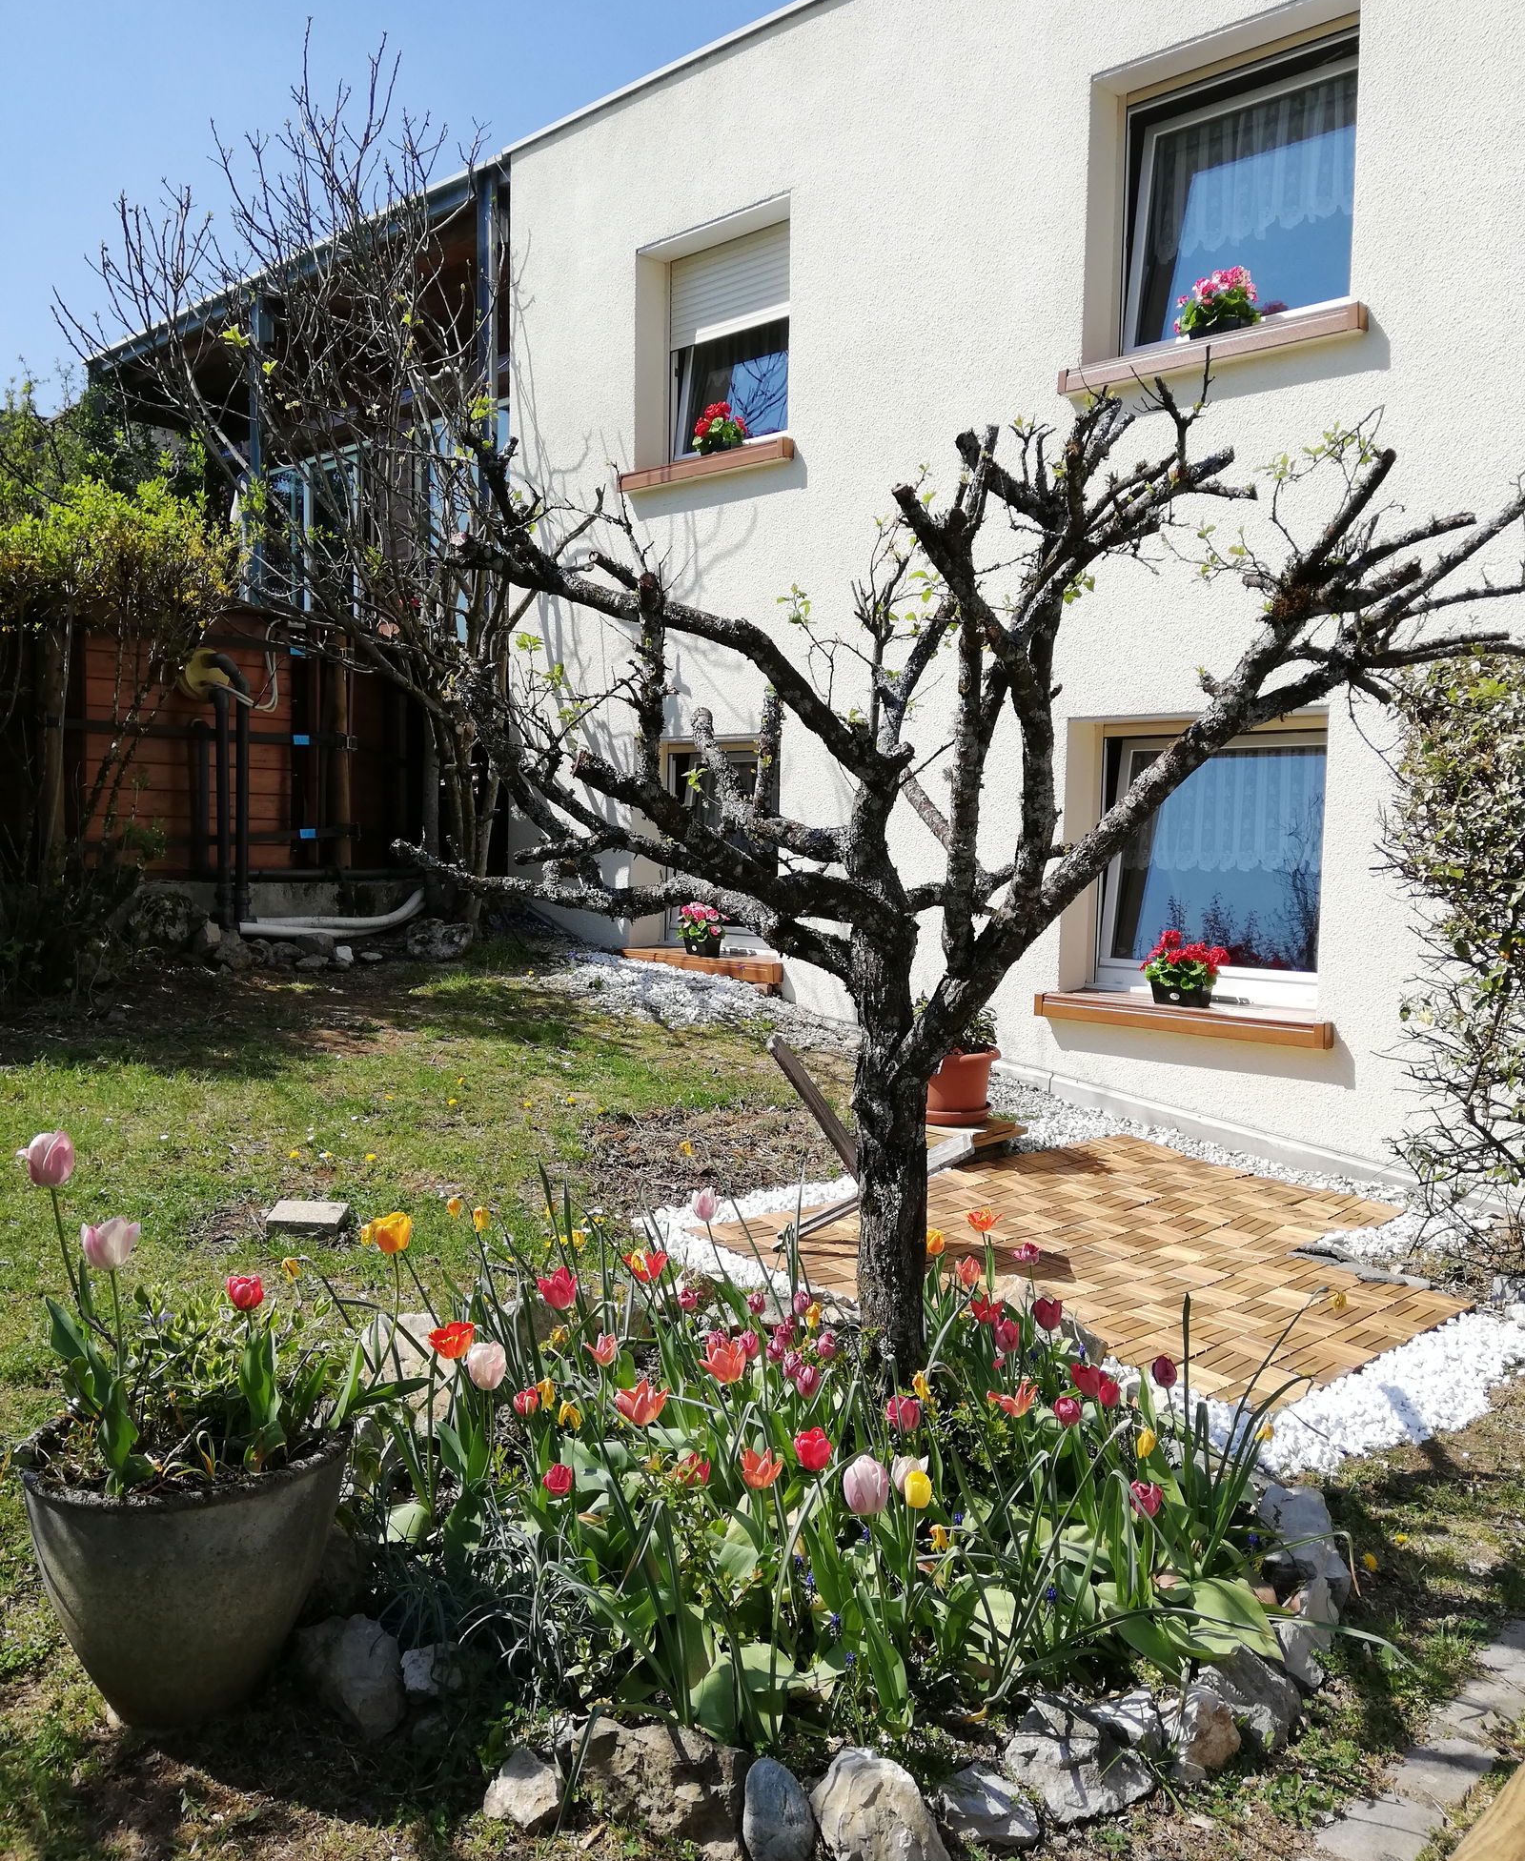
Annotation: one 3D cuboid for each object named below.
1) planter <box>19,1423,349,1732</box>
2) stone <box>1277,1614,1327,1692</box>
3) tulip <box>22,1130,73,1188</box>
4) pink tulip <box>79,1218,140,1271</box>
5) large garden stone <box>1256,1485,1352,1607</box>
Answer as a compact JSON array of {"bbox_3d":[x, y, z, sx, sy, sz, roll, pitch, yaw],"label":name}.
[{"bbox_3d":[-0.892,0.998,2.400,0.492,0.413,0.492,-1,4,-21],"label":"planter"},{"bbox_3d":[0.890,1.194,2.524,0.065,0.110,0.108,4,5,43],"label":"stone"},{"bbox_3d":[-1.123,0.360,2.400,0.078,0.085,0.075,-2,5,-25],"label":"tulip"},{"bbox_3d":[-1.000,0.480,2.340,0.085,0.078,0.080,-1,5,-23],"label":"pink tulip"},{"bbox_3d":[1.005,1.138,2.834,0.135,0.181,0.255,4,5,38],"label":"large garden stone"}]

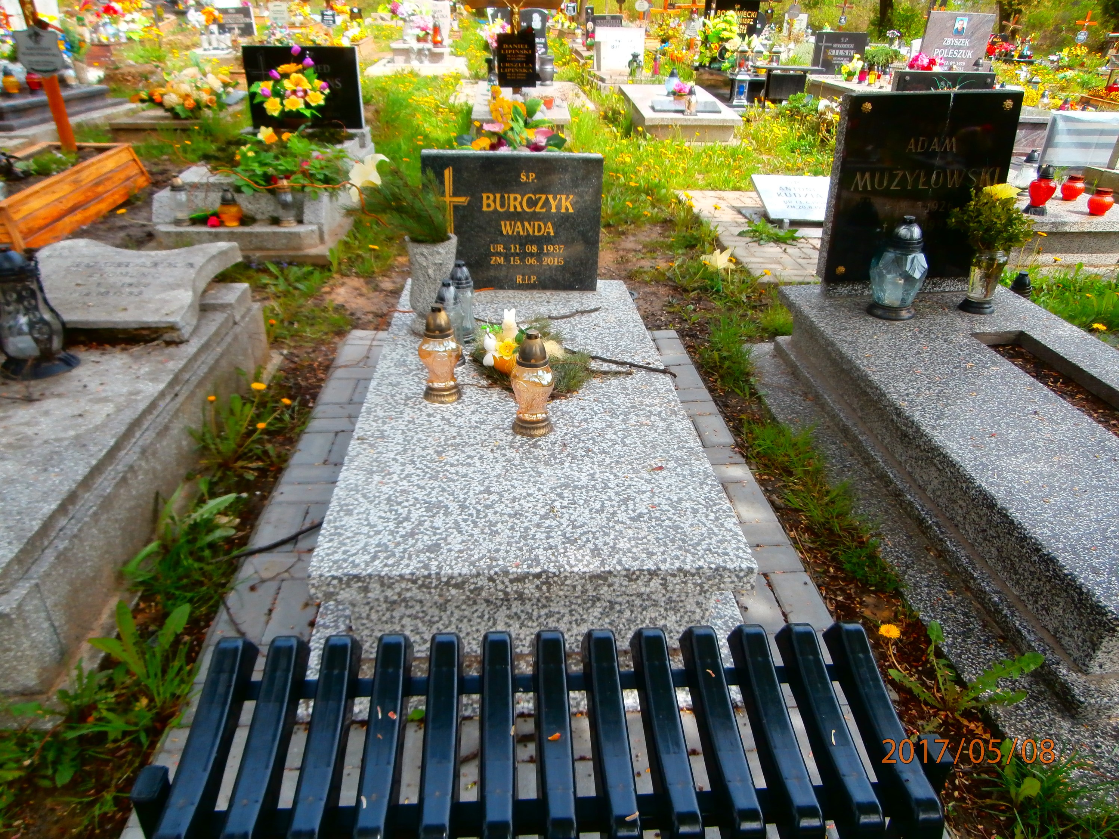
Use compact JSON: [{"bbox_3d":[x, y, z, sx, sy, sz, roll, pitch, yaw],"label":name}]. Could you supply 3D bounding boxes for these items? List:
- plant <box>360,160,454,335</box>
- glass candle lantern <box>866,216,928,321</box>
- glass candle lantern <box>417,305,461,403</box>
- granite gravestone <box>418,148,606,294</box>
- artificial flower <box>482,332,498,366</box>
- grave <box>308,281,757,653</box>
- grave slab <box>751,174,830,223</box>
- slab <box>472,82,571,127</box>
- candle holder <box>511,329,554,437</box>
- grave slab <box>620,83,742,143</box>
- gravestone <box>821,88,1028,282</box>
[{"bbox_3d":[-0.441,-0.507,2.317,0.271,0.492,0.219,0,27,-4],"label":"plant"},{"bbox_3d":[1.185,-0.531,2.698,0.178,0.345,0.178,0,28,-4],"label":"glass candle lantern"},{"bbox_3d":[-0.299,-0.171,1.948,0.105,0.245,0.105,0,27,-4],"label":"glass candle lantern"},{"bbox_3d":[-0.162,-0.693,2.726,0.605,0.465,0.080,0,27,-4],"label":"granite gravestone"},{"bbox_3d":[-0.191,-0.194,2.127,0.043,0.095,0.043,0,27,-4],"label":"artificial flower"},{"bbox_3d":[-0.104,-0.006,2.244,0.814,0.270,1.746,0,28,-4],"label":"grave"},{"bbox_3d":[1.474,-1.345,4.747,0.497,0.036,0.513,0,46,-4],"label":"grave slab"},{"bbox_3d":[-0.340,-2.807,6.871,0.796,0.070,1.670,0,33,-3],"label":"slab"},{"bbox_3d":[-0.064,-0.091,1.846,0.103,0.252,0.103,0,28,-4],"label":"candle holder"},{"bbox_3d":[1.212,-3.254,8.231,0.930,0.235,1.978,0,31,-4],"label":"grave slab"},{"bbox_3d":[1.340,-0.832,2.902,0.726,0.710,0.065,-5,22,-14],"label":"gravestone"}]

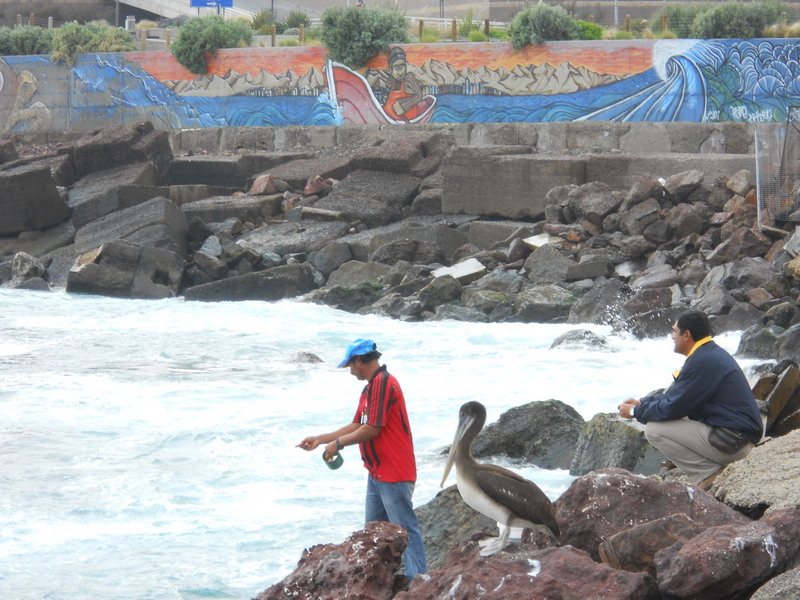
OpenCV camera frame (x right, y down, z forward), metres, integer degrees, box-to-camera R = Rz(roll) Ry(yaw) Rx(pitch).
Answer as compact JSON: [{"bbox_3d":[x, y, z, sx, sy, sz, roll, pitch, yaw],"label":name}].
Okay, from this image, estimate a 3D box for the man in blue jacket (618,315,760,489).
[{"bbox_3d":[1.604,0.560,17.100,0.760,1.000,0.580,1,2,13],"label":"man in blue jacket"}]

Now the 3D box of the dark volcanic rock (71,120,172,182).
[{"bbox_3d":[-8.543,-4.556,95.000,3.000,1.800,2.400,0,2,0],"label":"dark volcanic rock"}]

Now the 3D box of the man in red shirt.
[{"bbox_3d":[-0.259,1.085,20.800,0.840,1.660,0.520,0,2,-10],"label":"man in red shirt"}]

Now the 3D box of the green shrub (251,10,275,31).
[{"bbox_3d":[-4.307,-8.723,97.000,0.783,0.658,0.700,0,2,0],"label":"green shrub"}]

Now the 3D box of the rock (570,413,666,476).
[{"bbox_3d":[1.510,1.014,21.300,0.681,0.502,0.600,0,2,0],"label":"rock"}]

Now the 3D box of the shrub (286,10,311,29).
[{"bbox_3d":[-3.179,-8.739,97.000,0.752,0.626,0.700,0,2,0],"label":"shrub"}]

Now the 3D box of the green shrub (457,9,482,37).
[{"bbox_3d":[2.065,-8.185,92.000,0.654,0.921,0.620,0,2,0],"label":"green shrub"}]

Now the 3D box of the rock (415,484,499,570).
[{"bbox_3d":[0.366,1.525,20.400,0.626,0.619,0.600,0,2,0],"label":"rock"}]

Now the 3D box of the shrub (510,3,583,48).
[{"bbox_3d":[4.433,-8.421,95.000,2.200,1.280,1.600,0,2,0],"label":"shrub"}]

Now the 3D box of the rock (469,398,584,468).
[{"bbox_3d":[1.108,1.216,28.000,1.120,0.660,0.900,0,2,0],"label":"rock"}]

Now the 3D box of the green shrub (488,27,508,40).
[{"bbox_3d":[2.940,-7.845,91.500,0.680,0.443,0.550,0,2,0],"label":"green shrub"}]

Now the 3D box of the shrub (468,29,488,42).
[{"bbox_3d":[2.321,-7.758,91.000,0.588,0.411,0.550,0,2,0],"label":"shrub"}]

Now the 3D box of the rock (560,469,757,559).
[{"bbox_3d":[1.462,1.258,18.000,1.180,0.581,0.850,0,2,0],"label":"rock"}]

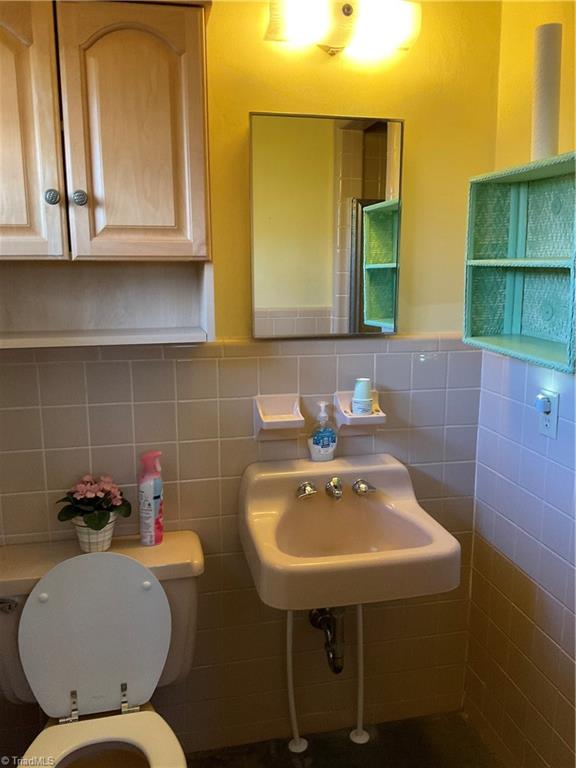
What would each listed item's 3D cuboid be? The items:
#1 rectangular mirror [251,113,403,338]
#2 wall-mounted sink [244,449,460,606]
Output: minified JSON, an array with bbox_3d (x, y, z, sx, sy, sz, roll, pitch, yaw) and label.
[{"bbox_3d":[0.103,-0.401,1.673,0.405,0.555,0.025,-2,10,-13],"label":"rectangular mirror"},{"bbox_3d":[0.145,0.349,1.607,0.480,0.228,0.420,-2,10,-13],"label":"wall-mounted sink"}]

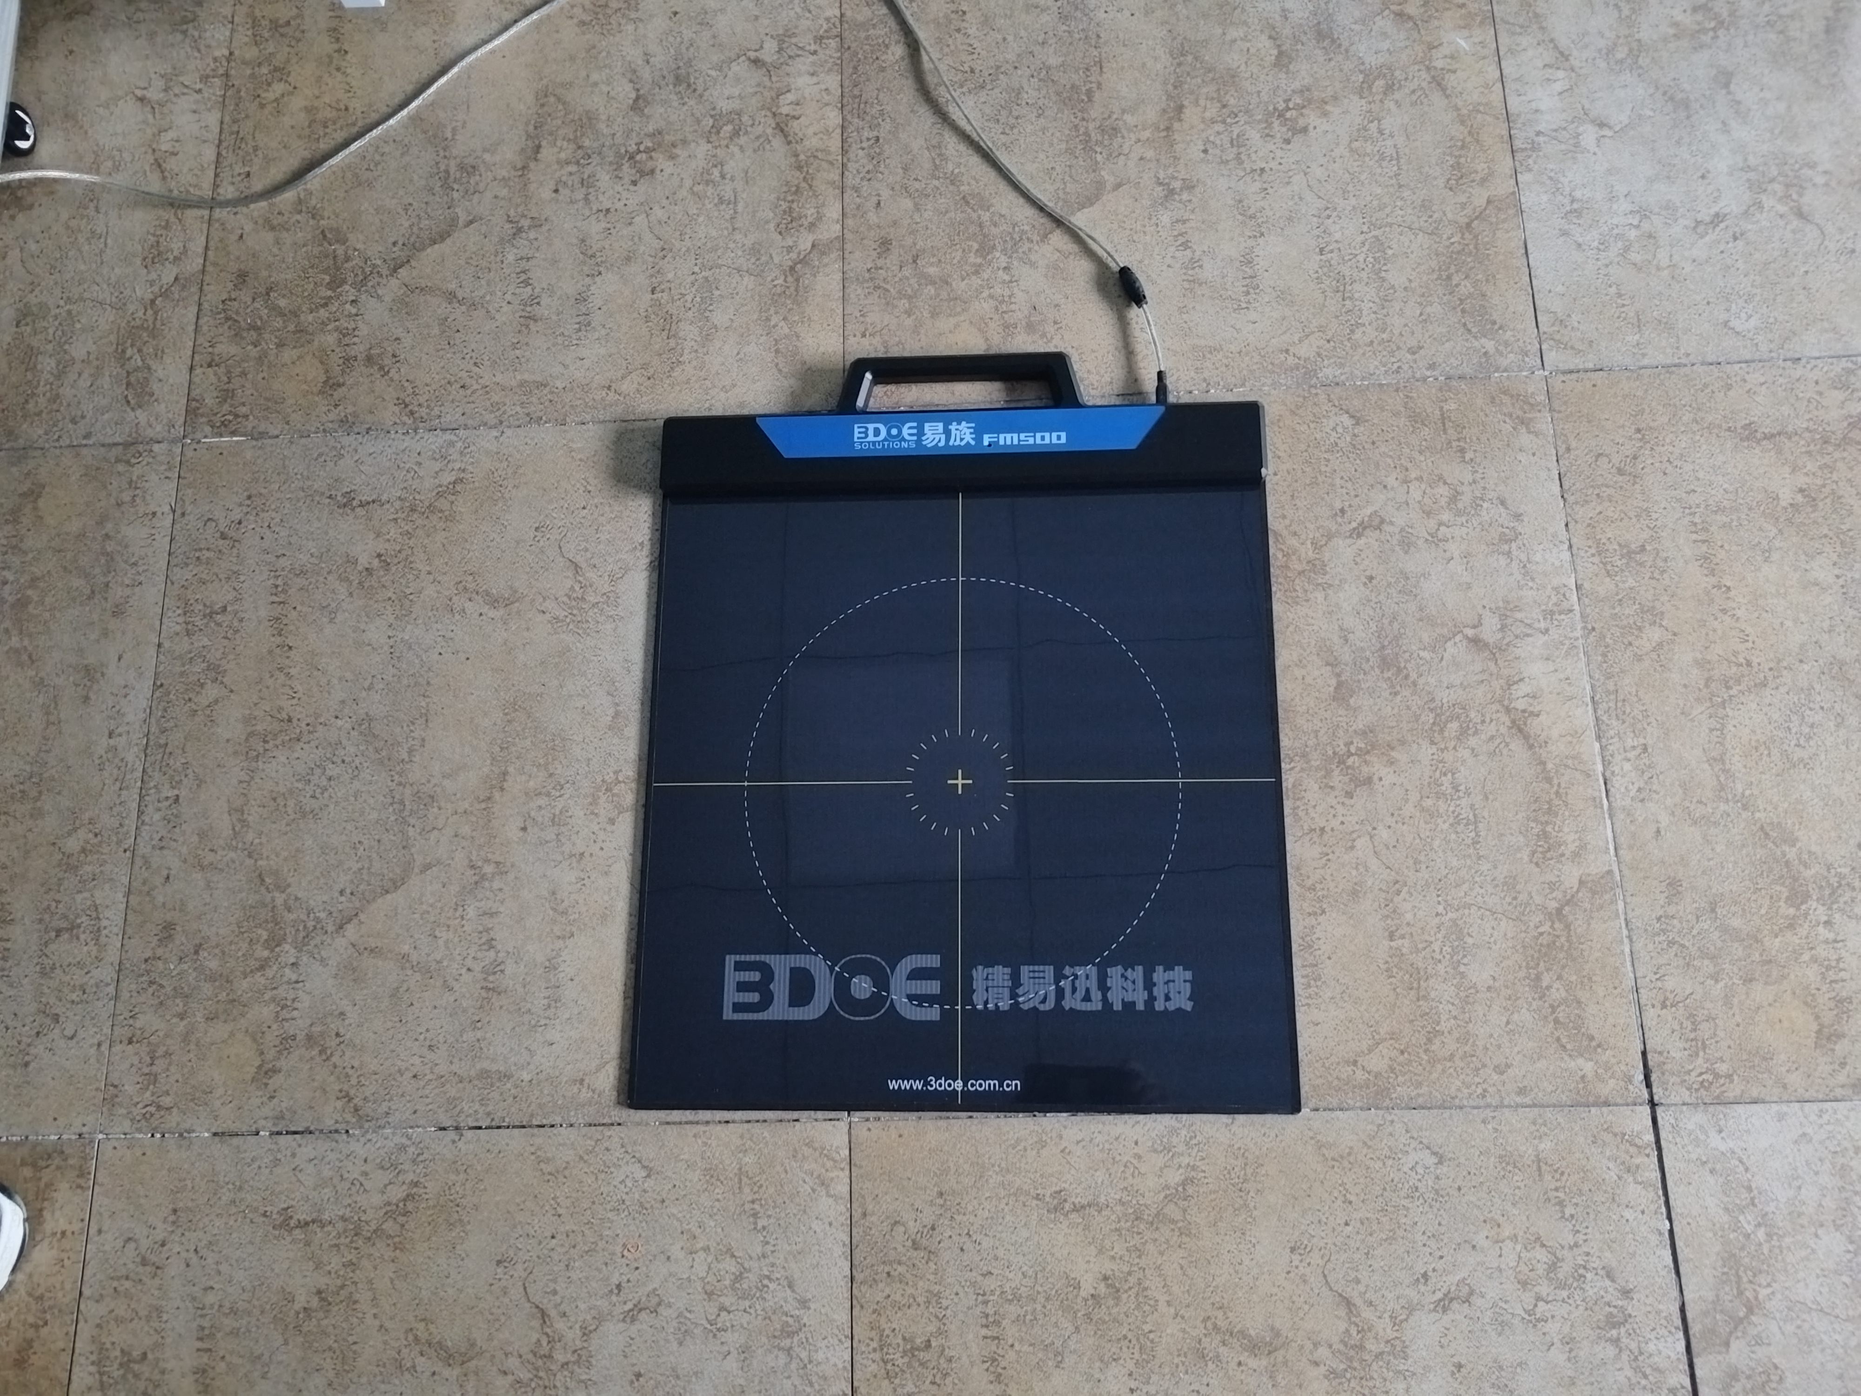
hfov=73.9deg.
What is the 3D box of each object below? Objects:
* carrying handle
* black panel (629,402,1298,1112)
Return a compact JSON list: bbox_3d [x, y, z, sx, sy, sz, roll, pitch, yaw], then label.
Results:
[{"bbox_3d":[0.027,-0.268,1.070,0.212,0.022,0.053,-1,77,3],"label":"carrying handle"},{"bbox_3d":[0.024,0.036,1.003,0.512,0.028,0.571,-1,77,3],"label":"black panel"}]

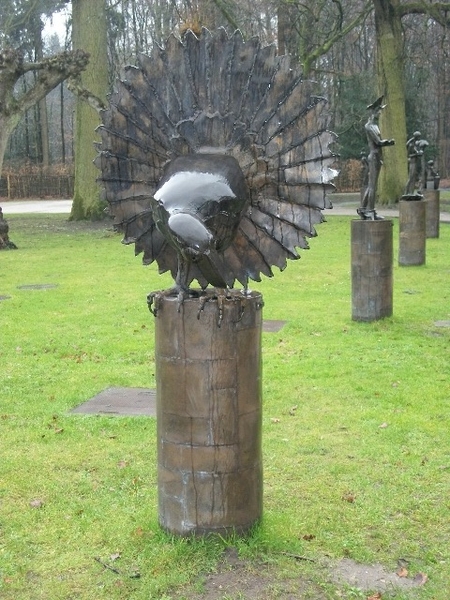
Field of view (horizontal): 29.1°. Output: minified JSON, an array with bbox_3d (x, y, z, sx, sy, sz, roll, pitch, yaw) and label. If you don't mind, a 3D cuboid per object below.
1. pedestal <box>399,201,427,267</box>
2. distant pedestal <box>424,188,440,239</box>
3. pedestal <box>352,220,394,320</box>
[{"bbox_3d":[3.064,-1.090,14.150,0.430,1.030,0.430,0,8,0],"label":"pedestal"},{"bbox_3d":[4.640,-1.940,19.600,0.430,1.030,0.430,0,8,0],"label":"distant pedestal"},{"bbox_3d":[1.539,-0.317,9.050,0.430,1.030,0.430,0,8,0],"label":"pedestal"}]

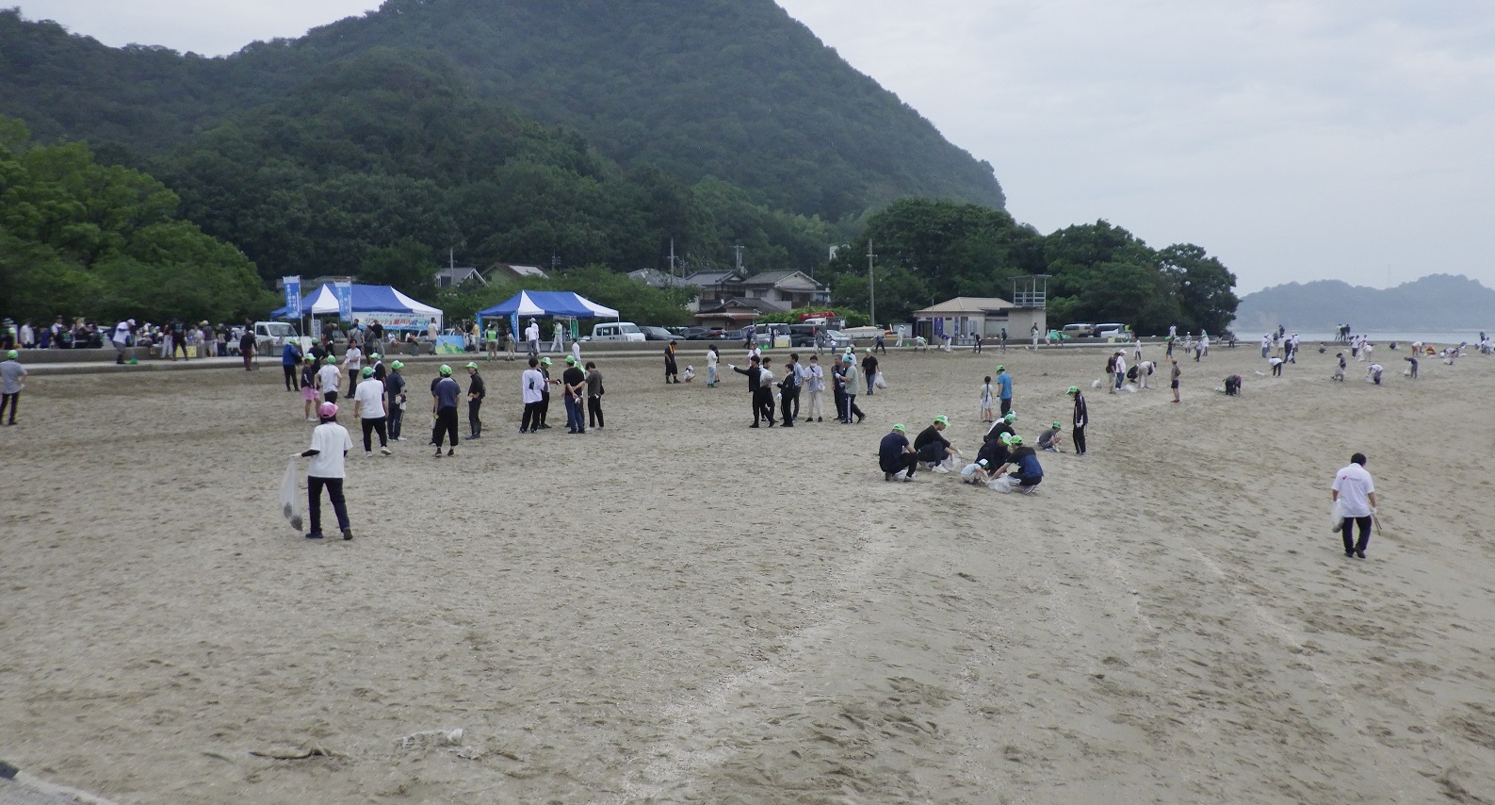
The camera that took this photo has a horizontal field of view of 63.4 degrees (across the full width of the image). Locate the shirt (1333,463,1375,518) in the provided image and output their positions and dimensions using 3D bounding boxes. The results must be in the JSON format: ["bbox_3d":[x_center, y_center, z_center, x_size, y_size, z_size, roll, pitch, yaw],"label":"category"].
[{"bbox_3d":[9.332,1.347,18.600,0.620,0.820,0.360,2,4,27],"label":"shirt"}]

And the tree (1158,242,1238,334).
[{"bbox_3d":[48.346,-11.946,129.516,8.500,10.200,8.200,1,4,20],"label":"tree"}]

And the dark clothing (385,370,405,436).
[{"bbox_3d":[-7.438,0.049,25.500,0.300,1.420,0.430,-3,4,-40],"label":"dark clothing"}]

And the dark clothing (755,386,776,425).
[{"bbox_3d":[0.431,0.070,28.800,0.450,0.950,0.360,-1,4,-15],"label":"dark clothing"}]

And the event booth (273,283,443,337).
[{"bbox_3d":[-17.860,-3.784,55.706,3.400,3.300,6.800,3,4,39],"label":"event booth"}]

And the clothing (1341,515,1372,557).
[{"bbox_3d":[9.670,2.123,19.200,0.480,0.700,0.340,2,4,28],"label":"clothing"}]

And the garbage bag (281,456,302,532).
[{"bbox_3d":[-5.337,1.066,14.150,0.260,0.880,0.260,-2,4,-21],"label":"garbage bag"}]

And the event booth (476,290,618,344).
[{"bbox_3d":[-9.680,-3.917,59.572,3.000,3.150,6.000,3,5,44],"label":"event booth"}]

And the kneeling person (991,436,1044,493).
[{"bbox_3d":[4.561,1.034,20.399,0.850,0.960,0.580,1,4,22],"label":"kneeling person"}]

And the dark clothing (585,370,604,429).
[{"bbox_3d":[-3.592,-0.110,28.500,0.450,1.380,0.360,-3,5,-41],"label":"dark clothing"}]

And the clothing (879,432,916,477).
[{"bbox_3d":[2.497,0.868,20.200,0.550,0.750,0.440,-1,4,-16],"label":"clothing"}]

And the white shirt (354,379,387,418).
[{"bbox_3d":[-7.135,-0.077,22.837,0.570,0.750,0.330,0,3,2],"label":"white shirt"}]

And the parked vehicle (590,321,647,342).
[{"bbox_3d":[-7.594,-3.685,69.706,1.480,1.870,3.400,-3,5,-44],"label":"parked vehicle"}]

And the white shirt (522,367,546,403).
[{"bbox_3d":[-4.914,-0.388,27.727,0.510,0.790,0.300,1,3,9],"label":"white shirt"}]

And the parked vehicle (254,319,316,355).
[{"bbox_3d":[-21.396,-2.702,53.837,3.400,1.780,1.480,3,5,40],"label":"parked vehicle"}]

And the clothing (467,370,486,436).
[{"bbox_3d":[-5.880,0.051,26.300,0.310,1.400,0.430,-2,4,-27],"label":"clothing"}]

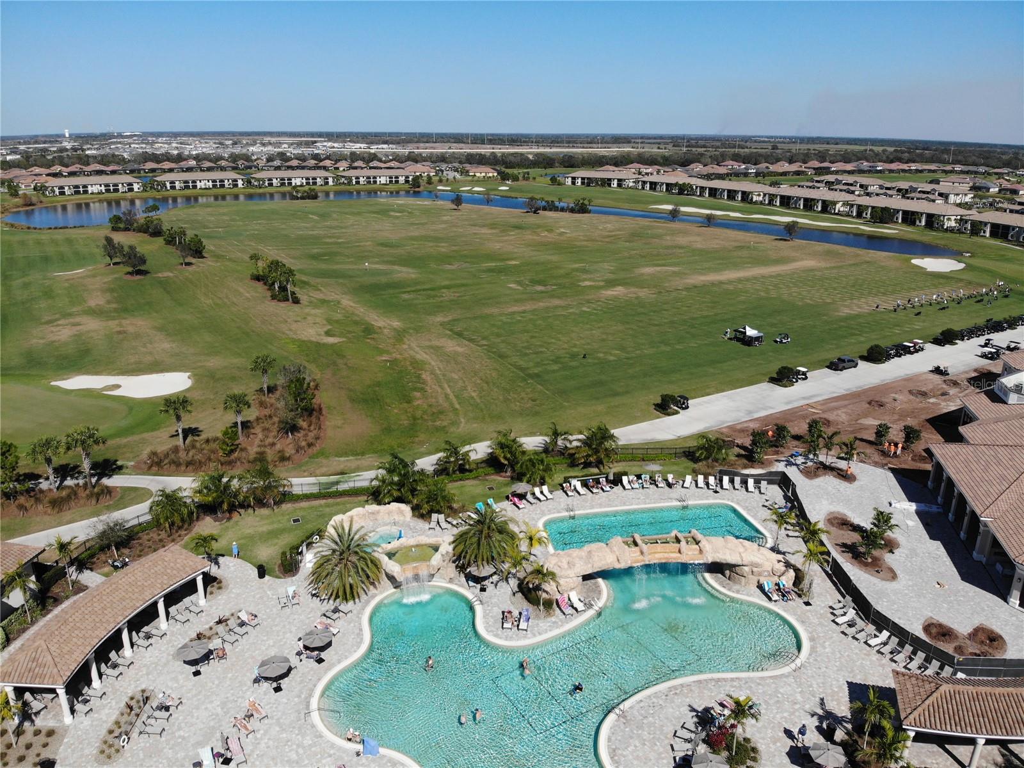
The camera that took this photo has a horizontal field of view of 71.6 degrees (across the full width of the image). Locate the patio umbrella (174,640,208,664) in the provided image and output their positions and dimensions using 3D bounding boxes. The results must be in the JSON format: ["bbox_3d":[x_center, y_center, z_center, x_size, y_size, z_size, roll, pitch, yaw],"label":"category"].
[{"bbox_3d":[-23.148,20.112,51.763,2.400,2.450,2.400,-10,22,-27],"label":"patio umbrella"}]

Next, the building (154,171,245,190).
[{"bbox_3d":[-219.485,-143.340,500.668,58.000,9.800,19.000,-11,22,-28],"label":"building"}]

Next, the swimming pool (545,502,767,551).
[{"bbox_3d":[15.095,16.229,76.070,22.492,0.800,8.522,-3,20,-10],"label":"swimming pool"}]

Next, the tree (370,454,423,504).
[{"bbox_3d":[-13.705,11.345,83.220,6.100,6.800,6.100,1,19,0],"label":"tree"}]

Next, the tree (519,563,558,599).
[{"bbox_3d":[2.325,16.950,58.500,3.000,4.500,3.000,1,20,3],"label":"tree"}]

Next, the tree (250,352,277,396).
[{"bbox_3d":[-37.451,-1.112,107.321,4.000,6.900,4.000,-7,21,-19],"label":"tree"}]

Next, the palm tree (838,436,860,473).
[{"bbox_3d":[43.935,9.599,91.960,3.000,5.400,3.000,1,19,0],"label":"palm tree"}]

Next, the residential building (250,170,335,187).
[{"bbox_3d":[-163.594,-153.824,531.392,58.000,9.800,19.000,-8,21,-23],"label":"residential building"}]

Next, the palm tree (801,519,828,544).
[{"bbox_3d":[31.411,16.324,73.790,3.100,4.600,3.100,1,19,0],"label":"palm tree"}]

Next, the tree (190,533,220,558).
[{"bbox_3d":[-27.144,15.171,63.089,2.700,4.200,2.700,-9,22,-25],"label":"tree"}]

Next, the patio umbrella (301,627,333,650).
[{"bbox_3d":[-14.742,20.185,54.297,2.300,2.480,2.300,-6,20,-17],"label":"patio umbrella"}]

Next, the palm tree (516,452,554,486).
[{"bbox_3d":[2.795,9.510,80.133,4.100,4.000,4.100,1,20,2],"label":"palm tree"}]

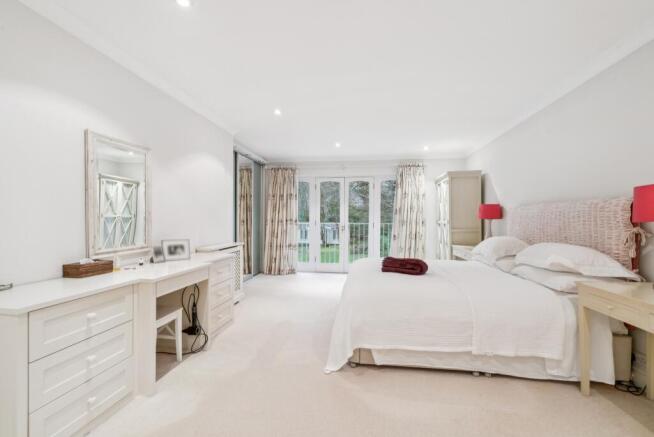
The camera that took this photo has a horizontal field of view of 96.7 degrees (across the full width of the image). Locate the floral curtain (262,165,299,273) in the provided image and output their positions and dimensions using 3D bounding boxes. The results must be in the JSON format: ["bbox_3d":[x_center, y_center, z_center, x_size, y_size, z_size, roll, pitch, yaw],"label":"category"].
[{"bbox_3d":[-1.030,0.036,6.420,0.823,2.340,0.200,0,0,8],"label":"floral curtain"}]

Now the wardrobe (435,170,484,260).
[{"bbox_3d":[2.427,0.199,5.439,0.550,2.010,0.930,0,0,8],"label":"wardrobe"}]

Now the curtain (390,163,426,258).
[{"bbox_3d":[1.703,0.025,6.086,0.711,2.360,0.180,0,0,8],"label":"curtain"}]

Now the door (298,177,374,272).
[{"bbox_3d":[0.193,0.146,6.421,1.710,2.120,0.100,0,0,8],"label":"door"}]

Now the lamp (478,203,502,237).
[{"bbox_3d":[2.393,0.115,4.256,0.290,0.635,0.290,0,0,8],"label":"lamp"}]

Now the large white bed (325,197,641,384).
[{"bbox_3d":[1.292,0.520,3.130,2.200,1.360,1.950,0,0,8],"label":"large white bed"}]

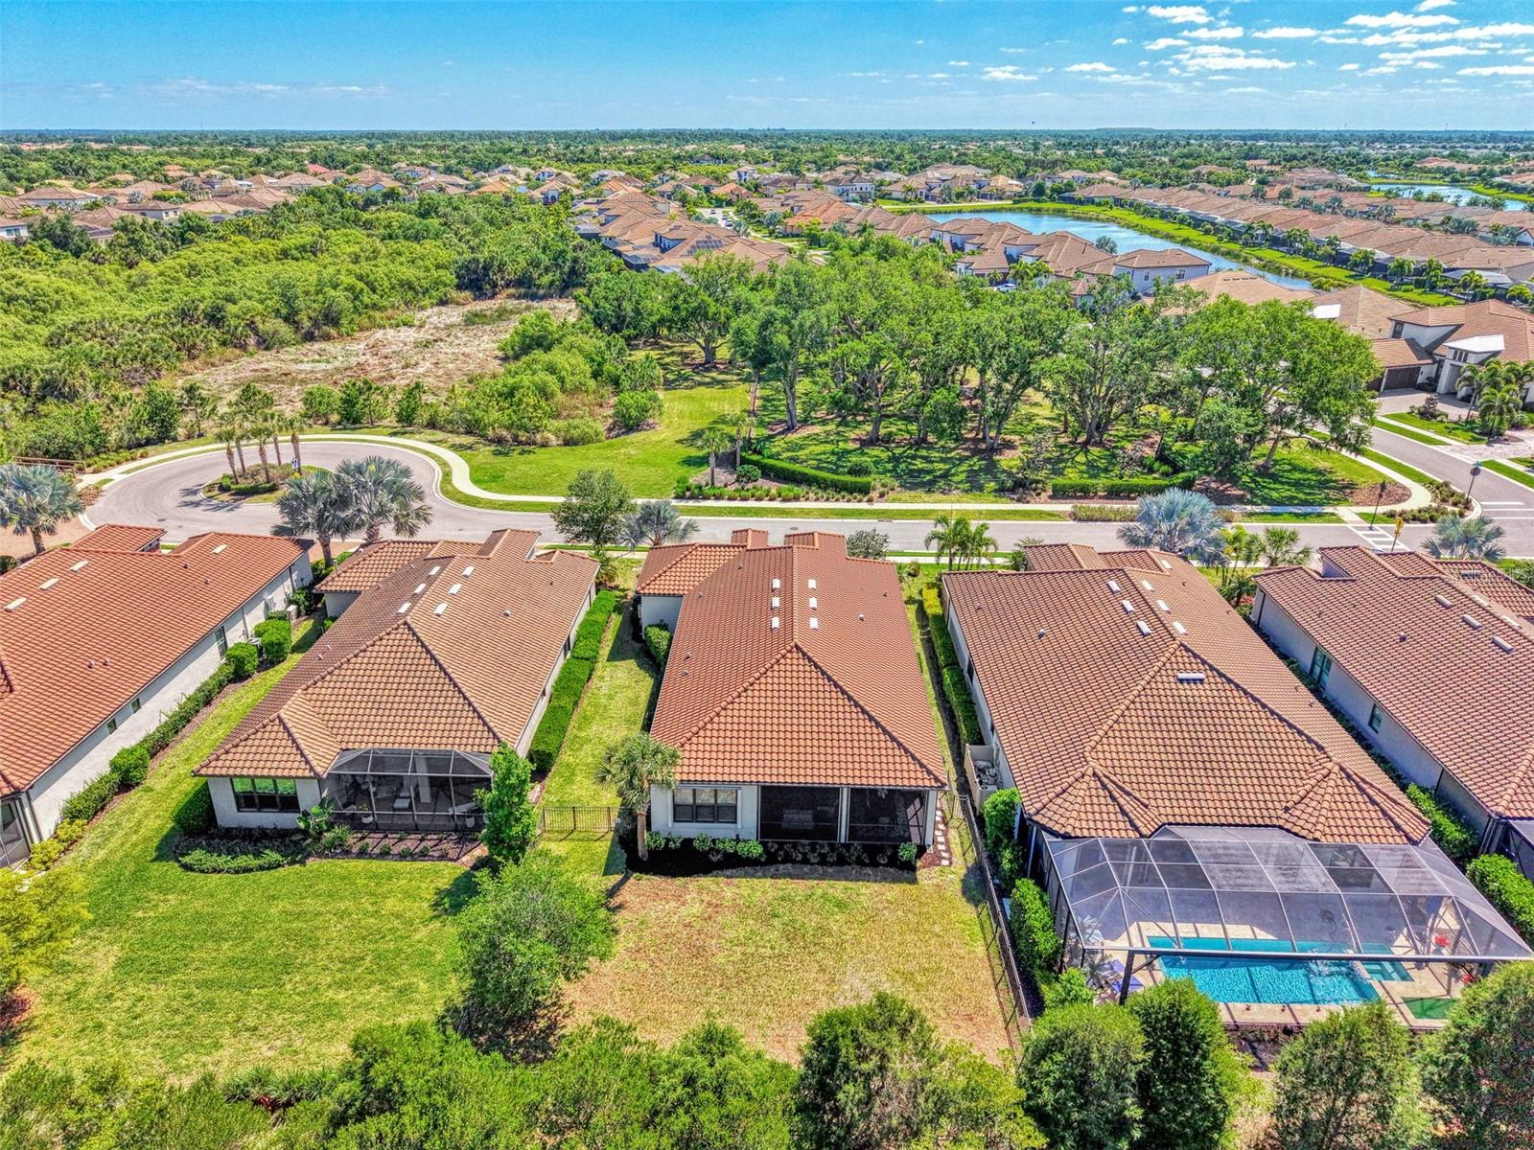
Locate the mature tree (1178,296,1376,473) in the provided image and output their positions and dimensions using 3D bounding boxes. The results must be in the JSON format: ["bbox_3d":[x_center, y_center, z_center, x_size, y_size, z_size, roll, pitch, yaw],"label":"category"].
[{"bbox_3d":[46.544,-17.087,97.138,17.600,15.400,16.500,0,23,0],"label":"mature tree"}]

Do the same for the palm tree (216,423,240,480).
[{"bbox_3d":[-48.041,-10.905,95.315,2.100,5.400,2.100,0,23,0],"label":"palm tree"}]

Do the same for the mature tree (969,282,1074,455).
[{"bbox_3d":[23.500,-19.463,101.150,9.600,15.200,9.600,0,23,0],"label":"mature tree"}]

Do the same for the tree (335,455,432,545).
[{"bbox_3d":[-28.110,-4.709,77.382,6.900,7.800,6.900,0,23,0],"label":"tree"}]

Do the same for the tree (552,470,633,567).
[{"bbox_3d":[-12.300,-4.195,75.239,5.600,7.100,5.600,0,23,0],"label":"tree"}]

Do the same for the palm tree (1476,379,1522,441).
[{"bbox_3d":[72.941,-16.289,106.250,3.710,6.060,3.710,0,23,0],"label":"palm tree"}]

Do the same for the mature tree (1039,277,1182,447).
[{"bbox_3d":[32.700,-20.313,102.528,13.300,15.700,13.000,0,23,0],"label":"mature tree"}]

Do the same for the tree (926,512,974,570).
[{"bbox_3d":[12.753,-2.106,74.563,3.310,4.480,3.310,0,23,0],"label":"tree"}]

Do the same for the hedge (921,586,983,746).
[{"bbox_3d":[10.650,5.198,61.785,1.200,1.550,20.000,1,23,2],"label":"hedge"}]

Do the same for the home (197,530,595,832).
[{"bbox_3d":[-19.209,3.303,57.890,16.200,6.700,26.400,0,23,1],"label":"home"}]

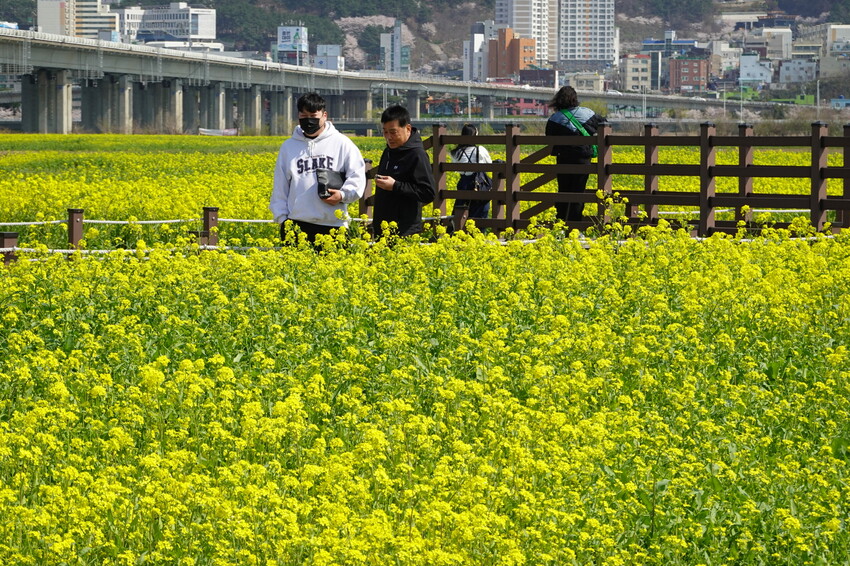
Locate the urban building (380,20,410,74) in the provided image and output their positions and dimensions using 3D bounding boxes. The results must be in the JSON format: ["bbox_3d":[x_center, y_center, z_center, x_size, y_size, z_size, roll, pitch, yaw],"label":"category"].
[{"bbox_3d":[-11.389,-90.529,1230.000,11.300,21.500,10.000,0,3,-2],"label":"urban building"}]

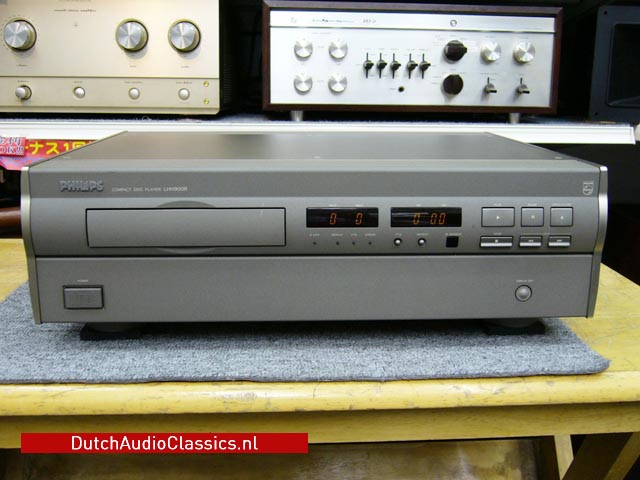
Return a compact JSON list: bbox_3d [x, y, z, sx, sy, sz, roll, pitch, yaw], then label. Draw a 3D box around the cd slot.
[{"bbox_3d":[-0.106,-0.011,0.522,0.157,0.031,0.020,0,14,-3],"label":"cd slot"}]

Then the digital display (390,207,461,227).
[{"bbox_3d":[0.086,-0.019,0.526,0.058,0.016,0.010,0,14,-3],"label":"digital display"}]

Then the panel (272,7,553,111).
[{"bbox_3d":[0.151,-0.285,1.035,0.462,0.143,0.020,-1,14,-6],"label":"panel"}]

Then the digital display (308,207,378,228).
[{"bbox_3d":[0.018,-0.019,0.522,0.058,0.016,0.010,0,14,-3],"label":"digital display"}]

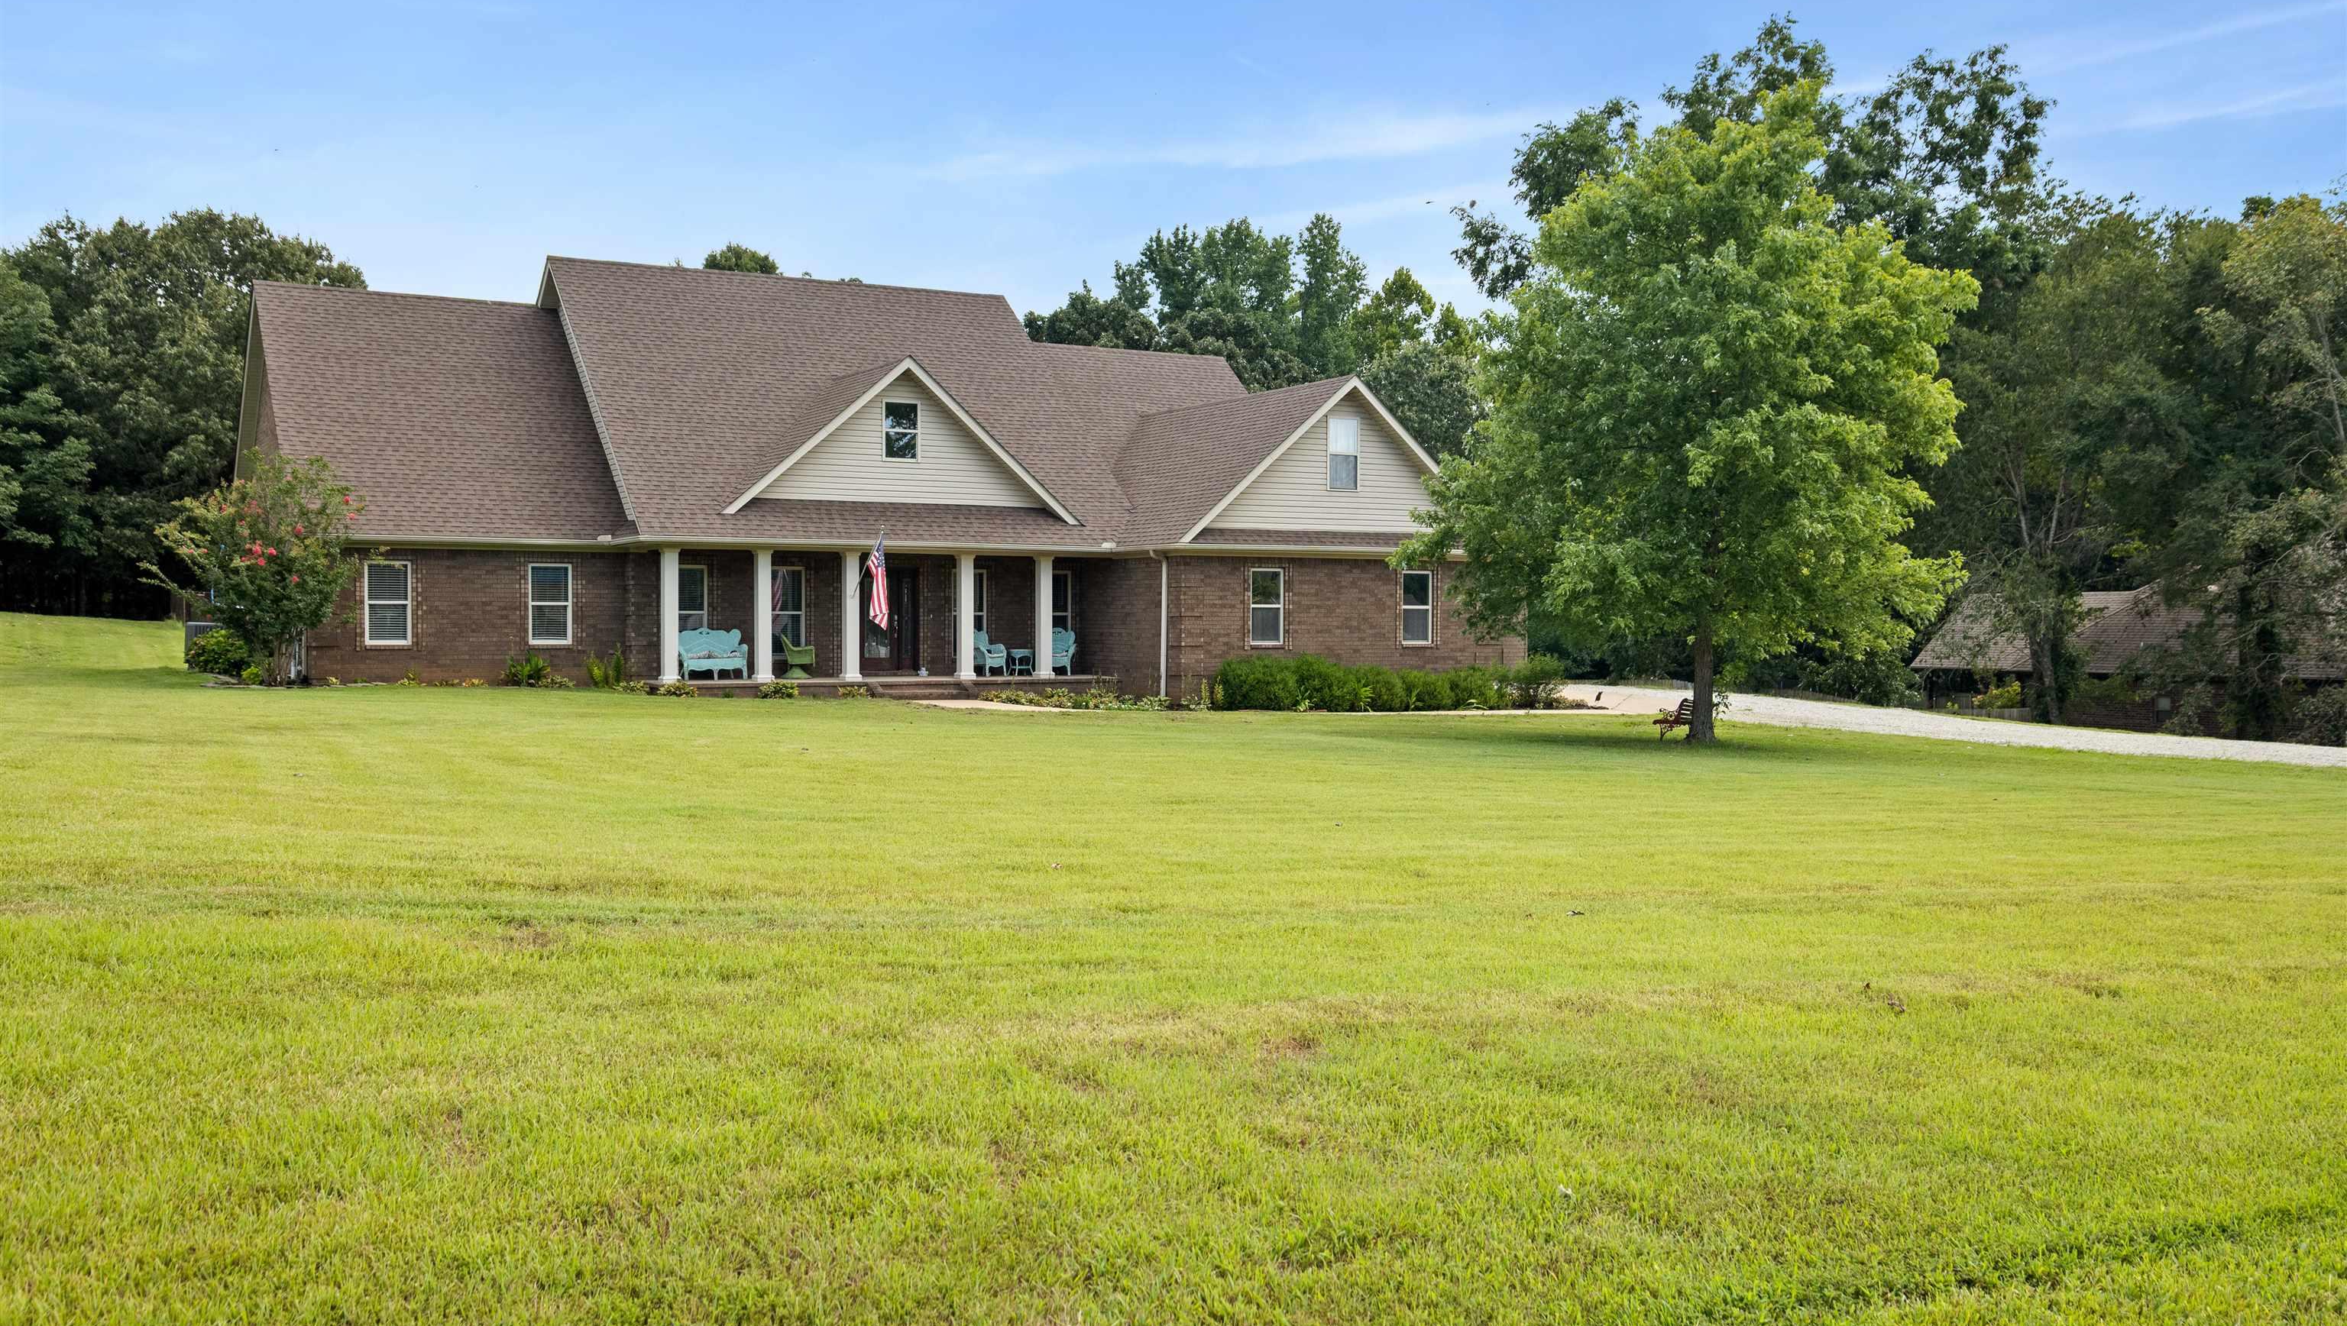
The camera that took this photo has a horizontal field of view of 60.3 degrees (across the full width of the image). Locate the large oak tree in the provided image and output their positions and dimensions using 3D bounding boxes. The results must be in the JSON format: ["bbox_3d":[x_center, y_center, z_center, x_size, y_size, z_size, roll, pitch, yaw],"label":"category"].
[{"bbox_3d":[9.150,-4.400,35.700,9.600,11.600,9.400,0,1,0],"label":"large oak tree"}]

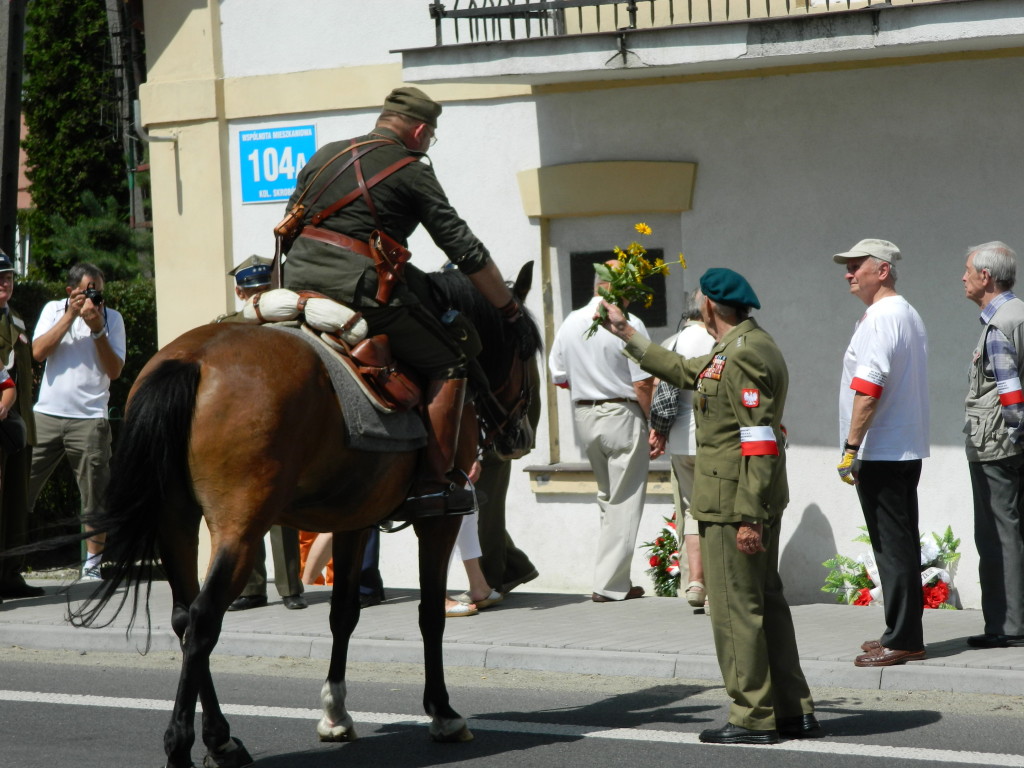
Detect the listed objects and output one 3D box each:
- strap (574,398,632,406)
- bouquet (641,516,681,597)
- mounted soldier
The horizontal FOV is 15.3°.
[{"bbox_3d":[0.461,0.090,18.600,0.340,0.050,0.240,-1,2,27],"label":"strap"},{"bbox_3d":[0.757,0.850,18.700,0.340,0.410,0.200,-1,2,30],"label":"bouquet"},{"bbox_3d":[-0.389,-0.294,13.950,0.860,1.540,0.640,-4,2,-40],"label":"mounted soldier"}]

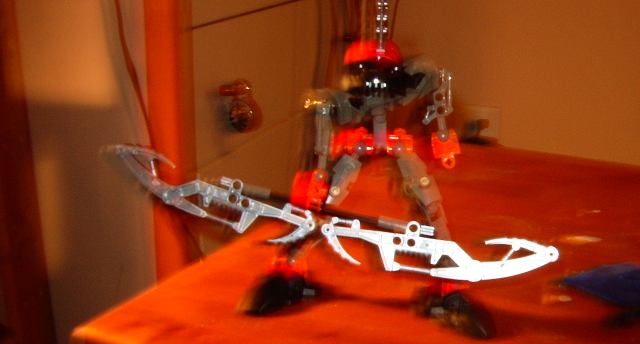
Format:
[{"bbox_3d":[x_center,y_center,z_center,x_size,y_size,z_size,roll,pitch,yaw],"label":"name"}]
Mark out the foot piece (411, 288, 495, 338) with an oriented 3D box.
[{"bbox_3d":[0.087,0.085,0.591,0.022,0.018,0.044,-14,23,-41],"label":"foot piece"}]

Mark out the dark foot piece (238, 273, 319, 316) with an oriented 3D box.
[{"bbox_3d":[-0.029,0.075,0.615,0.022,0.018,0.044,17,23,41],"label":"dark foot piece"}]

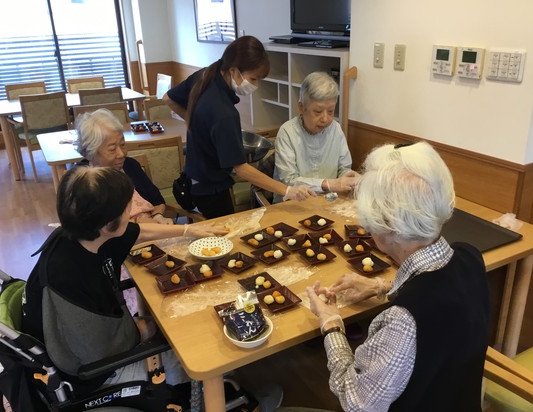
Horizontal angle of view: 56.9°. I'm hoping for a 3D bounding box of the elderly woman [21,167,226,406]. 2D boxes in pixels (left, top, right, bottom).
[{"bbox_3d":[-0.370,0.357,1.633,0.780,1.100,0.560,-12,24,-23],"label":"elderly woman"}]

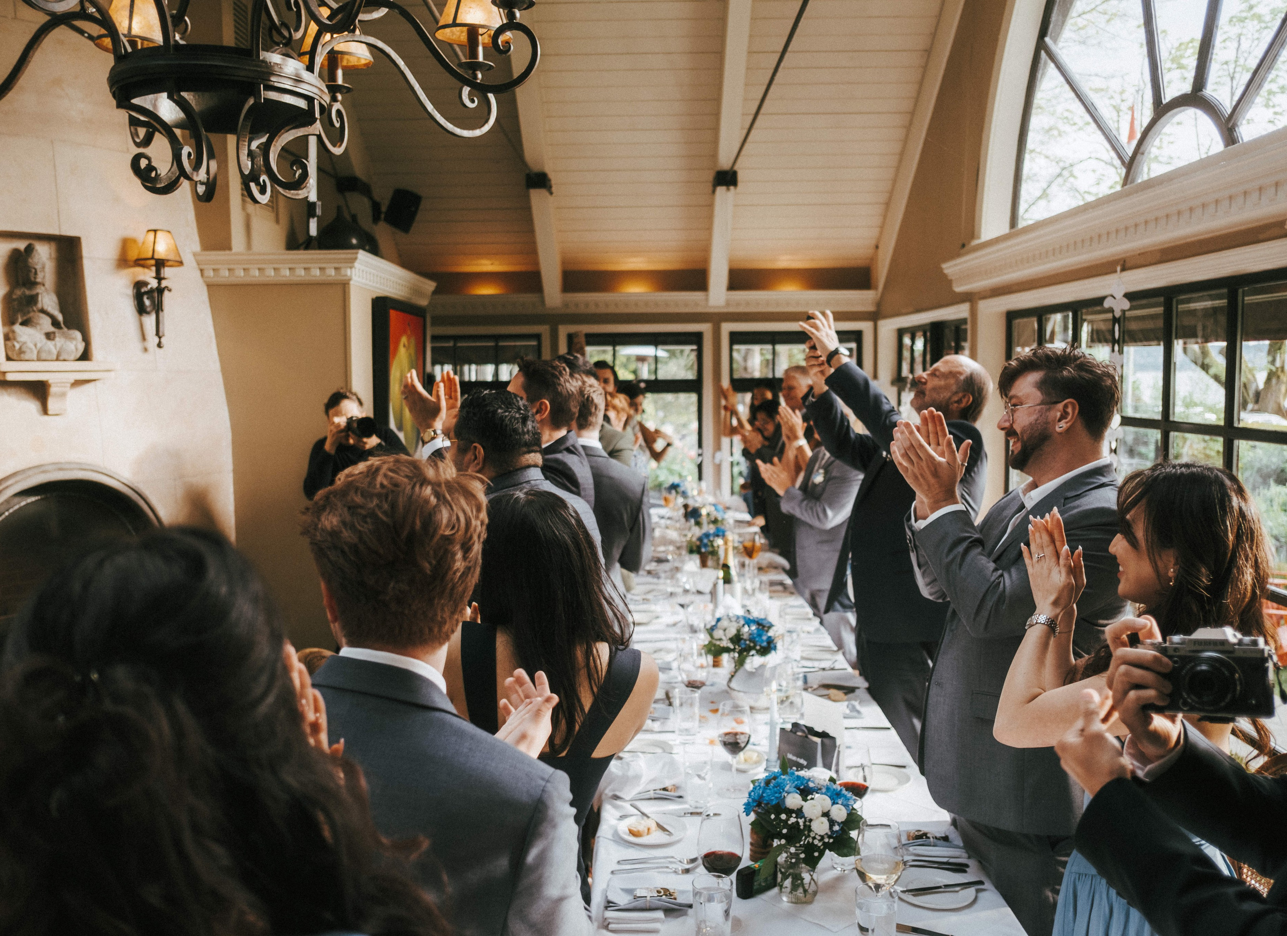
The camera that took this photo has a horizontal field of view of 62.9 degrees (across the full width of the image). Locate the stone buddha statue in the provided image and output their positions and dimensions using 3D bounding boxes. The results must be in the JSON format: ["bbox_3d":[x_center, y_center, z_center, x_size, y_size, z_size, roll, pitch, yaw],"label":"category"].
[{"bbox_3d":[-2.334,-0.647,4.100,0.170,0.457,0.280,4,7,44],"label":"stone buddha statue"}]

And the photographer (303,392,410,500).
[{"bbox_3d":[-1.178,0.520,4.376,0.470,1.679,0.440,-3,6,-27],"label":"photographer"}]

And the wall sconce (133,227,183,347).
[{"bbox_3d":[-1.894,-0.696,4.100,0.230,0.461,0.175,4,7,44],"label":"wall sconce"}]

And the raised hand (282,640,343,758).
[{"bbox_3d":[-0.343,0.249,1.080,0.085,0.155,0.080,1,5,17],"label":"raised hand"}]

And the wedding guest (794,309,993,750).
[{"bbox_3d":[0.775,0.475,3.286,0.580,1.913,0.480,-1,5,-2],"label":"wedding guest"}]

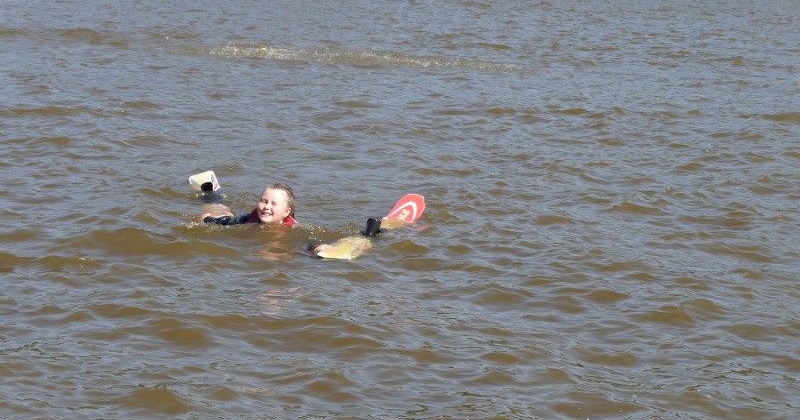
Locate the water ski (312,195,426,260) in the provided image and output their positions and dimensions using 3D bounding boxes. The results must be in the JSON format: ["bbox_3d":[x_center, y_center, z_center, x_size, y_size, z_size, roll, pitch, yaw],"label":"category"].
[{"bbox_3d":[-0.091,0.068,9.241,0.170,0.160,1.360,3,11,17],"label":"water ski"}]

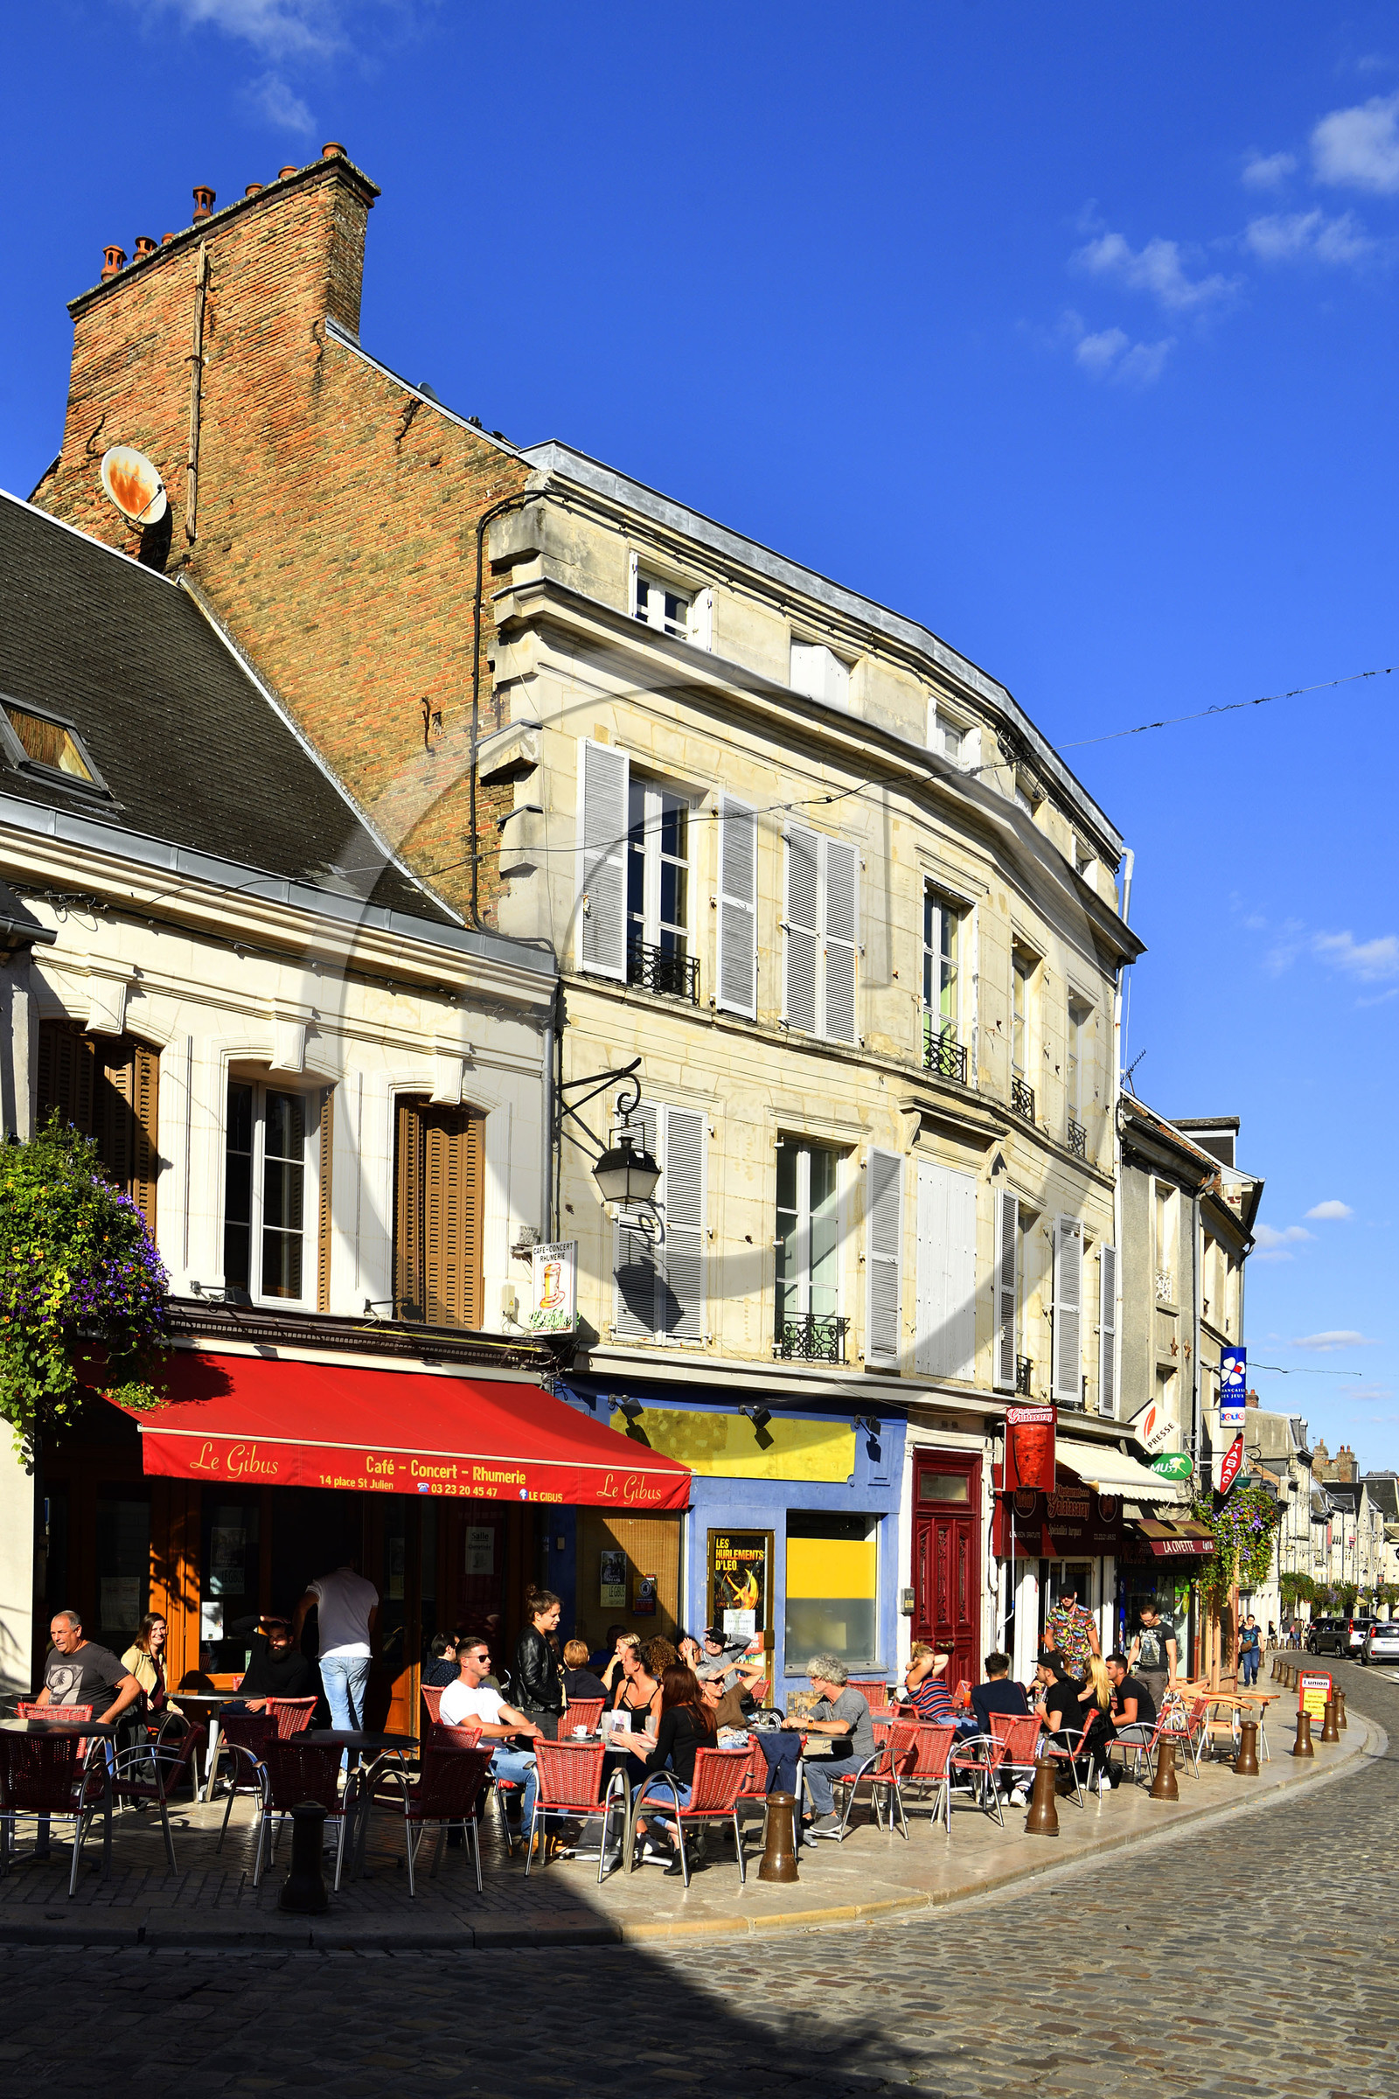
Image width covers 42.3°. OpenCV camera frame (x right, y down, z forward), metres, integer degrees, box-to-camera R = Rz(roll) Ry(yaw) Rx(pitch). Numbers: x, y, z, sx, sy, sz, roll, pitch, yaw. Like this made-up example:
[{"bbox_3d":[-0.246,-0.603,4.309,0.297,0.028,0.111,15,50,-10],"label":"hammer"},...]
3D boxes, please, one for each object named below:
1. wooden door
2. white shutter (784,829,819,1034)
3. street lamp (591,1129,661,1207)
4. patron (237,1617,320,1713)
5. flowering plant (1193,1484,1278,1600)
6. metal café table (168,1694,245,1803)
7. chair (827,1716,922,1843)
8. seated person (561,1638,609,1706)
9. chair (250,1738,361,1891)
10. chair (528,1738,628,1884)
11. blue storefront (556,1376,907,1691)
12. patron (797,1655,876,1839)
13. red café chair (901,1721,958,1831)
[{"bbox_3d":[2.419,5.428,17.646,0.950,2.950,0.140,6,-11,-31],"label":"wooden door"},{"bbox_3d":[1.111,-1.284,19.600,0.520,2.220,0.060,11,-17,-40],"label":"white shutter"},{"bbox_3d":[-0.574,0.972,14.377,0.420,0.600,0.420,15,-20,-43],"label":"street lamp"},{"bbox_3d":[-3.110,4.843,13.400,0.620,1.270,0.780,-4,-14,17],"label":"patron"},{"bbox_3d":[9.795,8.938,33.000,1.450,2.150,1.300,-2,-17,10],"label":"flowering plant"},{"bbox_3d":[-3.551,5.113,13.260,0.700,0.750,0.700,1,-9,0],"label":"metal café table"},{"bbox_3d":[1.231,5.386,13.322,0.600,0.760,0.560,6,-17,-17],"label":"chair"},{"bbox_3d":[-0.806,4.763,12.800,0.500,1.200,0.750,1,-13,-6],"label":"seated person"},{"bbox_3d":[-2.200,4.274,10.098,0.570,0.810,0.570,0,-9,7],"label":"chair"},{"bbox_3d":[-0.747,4.649,11.100,0.550,0.790,0.560,-5,-14,19],"label":"chair"},{"bbox_3d":[0.343,4.464,15.744,4.150,3.050,0.400,13,-19,-40],"label":"blue storefront"},{"bbox_3d":[0.949,4.917,12.750,0.820,1.270,0.520,-4,-10,28],"label":"patron"},{"bbox_3d":[1.654,5.512,13.759,0.560,0.760,0.600,0,-17,2],"label":"red café chair"}]

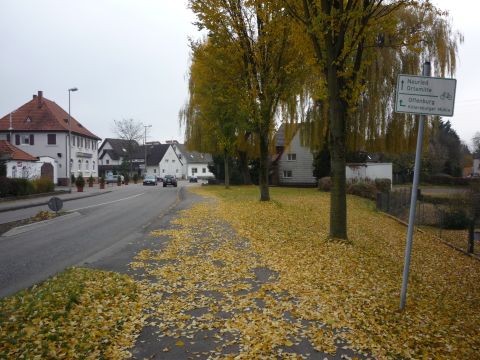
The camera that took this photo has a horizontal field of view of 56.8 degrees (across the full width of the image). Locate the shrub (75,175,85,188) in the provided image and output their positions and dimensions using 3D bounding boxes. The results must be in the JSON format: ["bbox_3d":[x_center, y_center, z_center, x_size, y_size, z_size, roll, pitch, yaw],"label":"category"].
[{"bbox_3d":[-13.938,0.079,38.700,0.800,1.200,0.800,0,1,0],"label":"shrub"}]

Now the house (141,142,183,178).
[{"bbox_3d":[-19.737,-4.559,113.000,7.800,8.800,8.000,1,1,35],"label":"house"}]

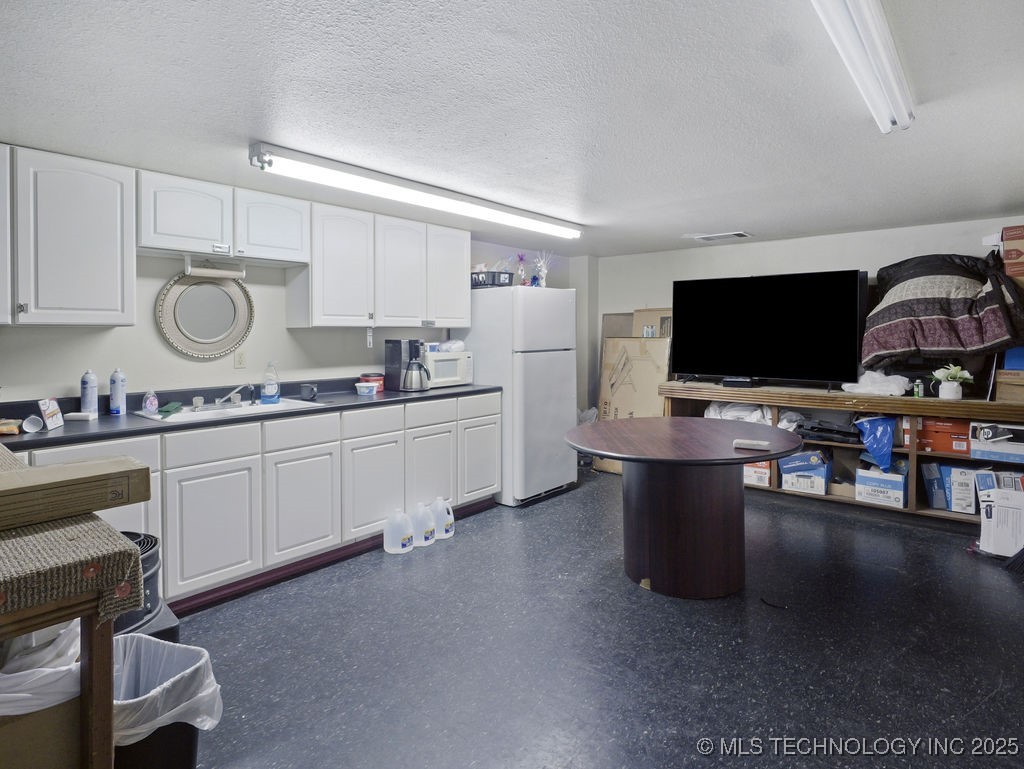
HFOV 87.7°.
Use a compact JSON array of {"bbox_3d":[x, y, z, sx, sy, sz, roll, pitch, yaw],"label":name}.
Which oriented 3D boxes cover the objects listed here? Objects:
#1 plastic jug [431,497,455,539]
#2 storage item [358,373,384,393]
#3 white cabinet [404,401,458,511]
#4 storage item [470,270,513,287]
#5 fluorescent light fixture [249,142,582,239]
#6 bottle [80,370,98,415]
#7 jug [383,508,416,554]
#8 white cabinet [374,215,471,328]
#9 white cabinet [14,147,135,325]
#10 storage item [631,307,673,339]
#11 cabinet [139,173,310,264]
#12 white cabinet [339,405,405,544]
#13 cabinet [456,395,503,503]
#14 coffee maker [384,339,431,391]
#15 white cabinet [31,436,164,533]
[{"bbox_3d":[-0.468,0.868,3.520,0.157,0.256,0.157,3,4,42],"label":"plastic jug"},{"bbox_3d":[-1.016,-0.012,3.876,0.157,0.115,0.157,5,7,41],"label":"storage item"},{"bbox_3d":[-0.758,0.486,3.799,0.590,0.778,0.462,5,7,41],"label":"white cabinet"},{"bbox_3d":[-0.165,-0.872,4.440,0.330,0.130,0.220,4,6,41],"label":"storage item"},{"bbox_3d":[-0.336,-1.105,3.291,0.135,0.105,2.443,4,7,42],"label":"fluorescent light fixture"},{"bbox_3d":[-2.132,0.049,2.690,0.066,0.238,0.066,3,4,42],"label":"bottle"},{"bbox_3d":[-0.697,0.890,3.280,0.157,0.258,0.157,3,4,42],"label":"jug"},{"bbox_3d":[-0.738,-0.792,3.965,0.320,0.741,0.894,5,7,41],"label":"white cabinet"},{"bbox_3d":[-2.085,-0.662,2.523,0.325,0.755,0.425,4,6,41],"label":"white cabinet"},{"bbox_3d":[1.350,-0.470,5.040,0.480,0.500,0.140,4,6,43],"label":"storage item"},{"bbox_3d":[-1.657,-0.908,3.055,0.328,0.382,0.906,3,4,42],"label":"cabinet"},{"bbox_3d":[-1.059,0.515,3.453,0.590,0.769,0.453,5,7,41],"label":"white cabinet"},{"bbox_3d":[-0.455,0.451,4.154,0.608,0.776,0.454,3,4,42],"label":"cabinet"},{"bbox_3d":[-0.765,-0.141,3.946,0.290,0.370,0.210,3,4,42],"label":"coffee maker"},{"bbox_3d":[-1.941,0.656,2.431,0.600,0.830,0.443,4,6,41],"label":"white cabinet"}]

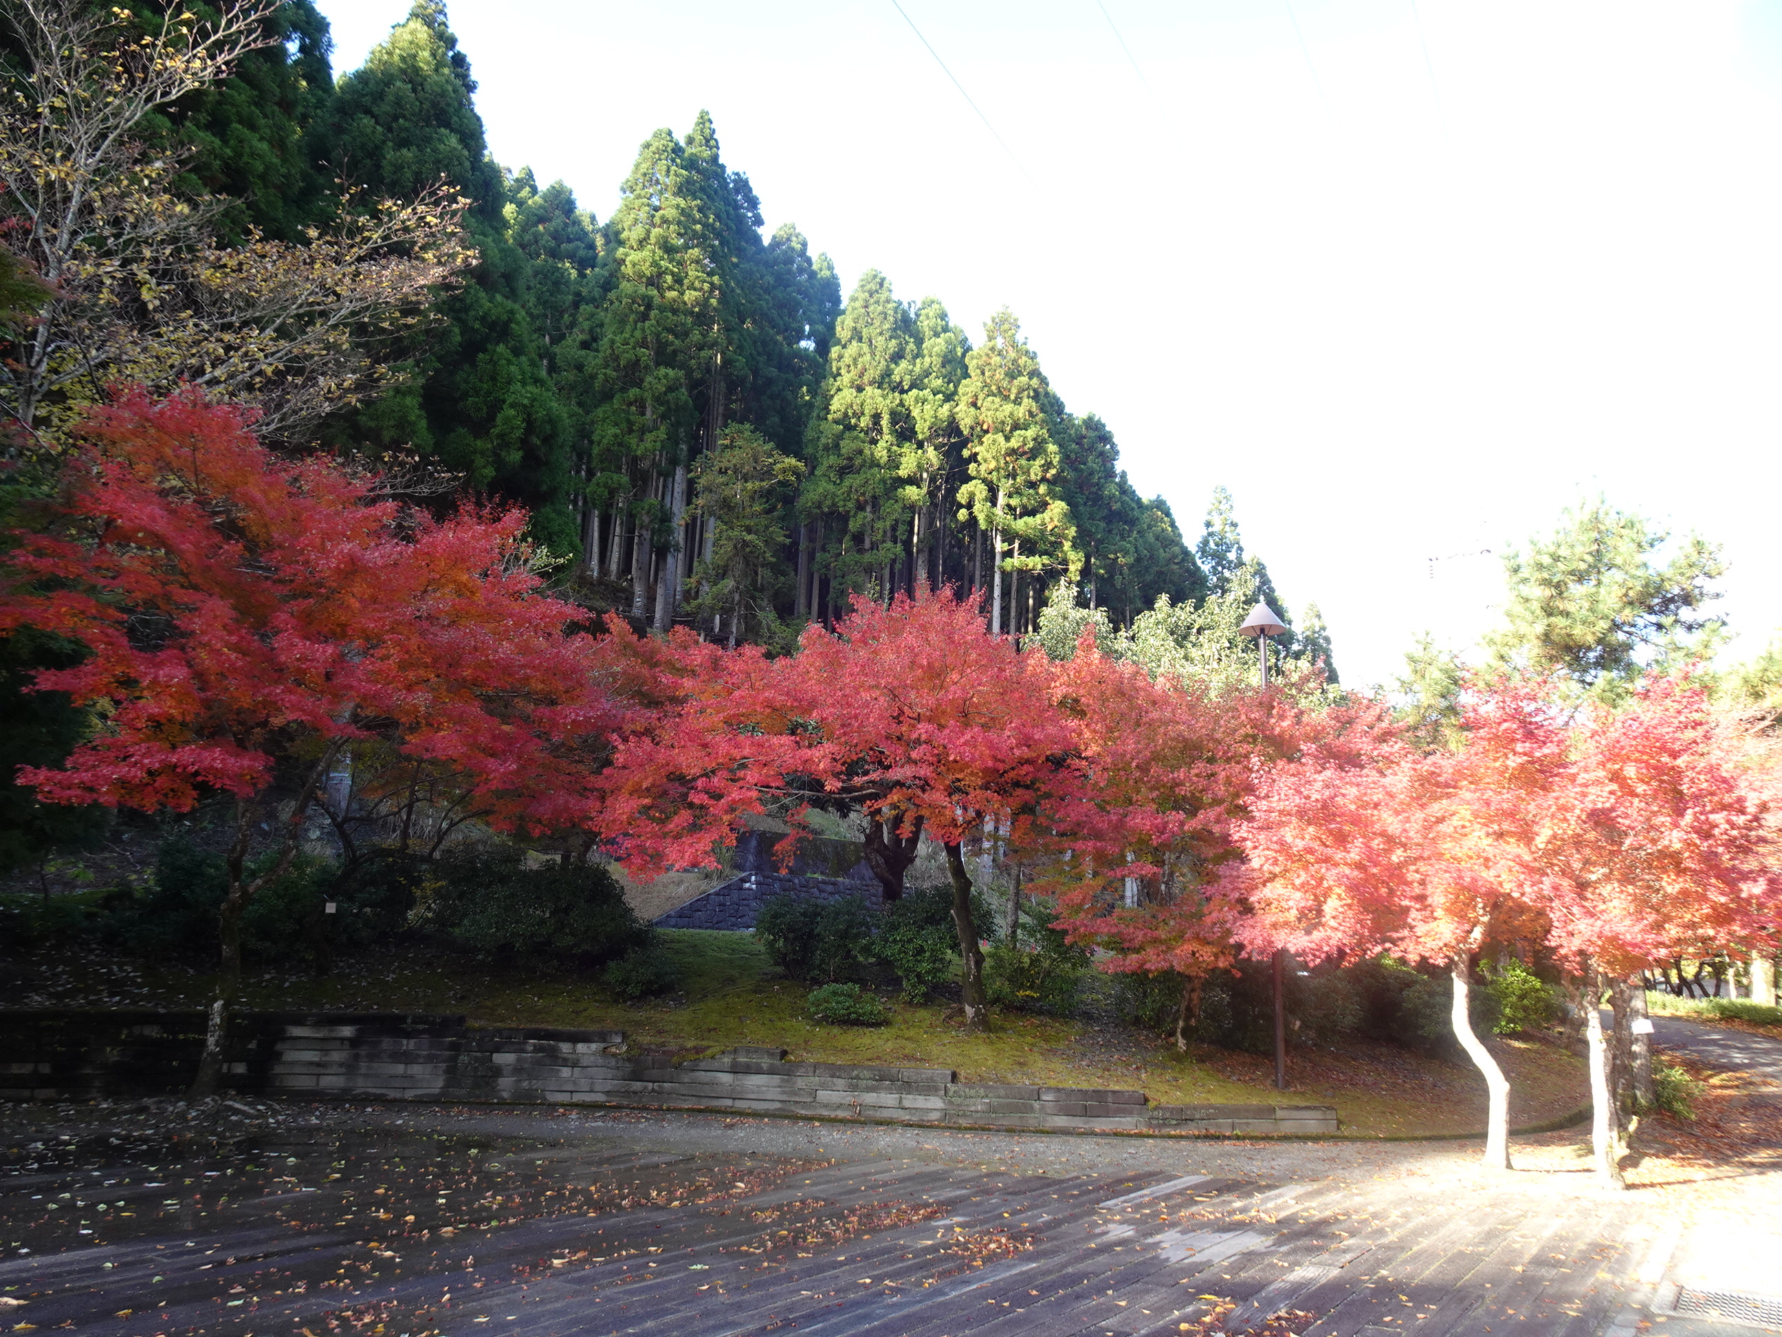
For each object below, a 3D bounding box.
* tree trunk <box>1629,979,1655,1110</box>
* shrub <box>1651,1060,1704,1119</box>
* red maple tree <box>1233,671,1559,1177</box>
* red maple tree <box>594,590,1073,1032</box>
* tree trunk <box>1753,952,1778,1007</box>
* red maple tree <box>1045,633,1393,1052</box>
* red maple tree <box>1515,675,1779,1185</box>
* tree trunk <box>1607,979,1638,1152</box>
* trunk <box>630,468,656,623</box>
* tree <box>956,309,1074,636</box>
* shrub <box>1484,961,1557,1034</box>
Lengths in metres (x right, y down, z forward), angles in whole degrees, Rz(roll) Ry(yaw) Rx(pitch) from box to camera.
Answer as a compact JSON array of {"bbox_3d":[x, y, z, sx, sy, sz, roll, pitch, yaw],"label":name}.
[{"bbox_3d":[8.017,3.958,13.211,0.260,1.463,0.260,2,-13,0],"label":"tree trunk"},{"bbox_3d":[8.165,4.359,12.814,0.551,0.593,0.496,2,-13,0],"label":"shrub"},{"bbox_3d":[4.158,2.047,10.231,2.641,3.948,2.641,2,-13,0],"label":"red maple tree"},{"bbox_3d":[-0.560,1.476,13.810,5.465,4.895,4.918,2,-13,0],"label":"red maple tree"},{"bbox_3d":[17.266,6.017,24.400,0.430,1.260,0.430,2,-13,0],"label":"tree trunk"},{"bbox_3d":[3.571,1.811,13.458,3.791,4.541,3.602,2,-13,0],"label":"red maple tree"},{"bbox_3d":[5.896,1.950,9.651,2.081,3.909,2.393,2,-13,0],"label":"red maple tree"},{"bbox_3d":[6.417,3.424,10.860,0.240,1.633,0.240,2,-13,0],"label":"tree trunk"},{"bbox_3d":[-9.660,-4.844,48.180,0.550,6.023,0.550,2,-13,0],"label":"trunk"},{"bbox_3d":[6.083,-9.591,60.647,5.810,17.567,5.810,2,-13,0],"label":"tree"},{"bbox_3d":[7.936,4.127,15.531,0.913,0.900,0.821,2,-13,0],"label":"shrub"}]

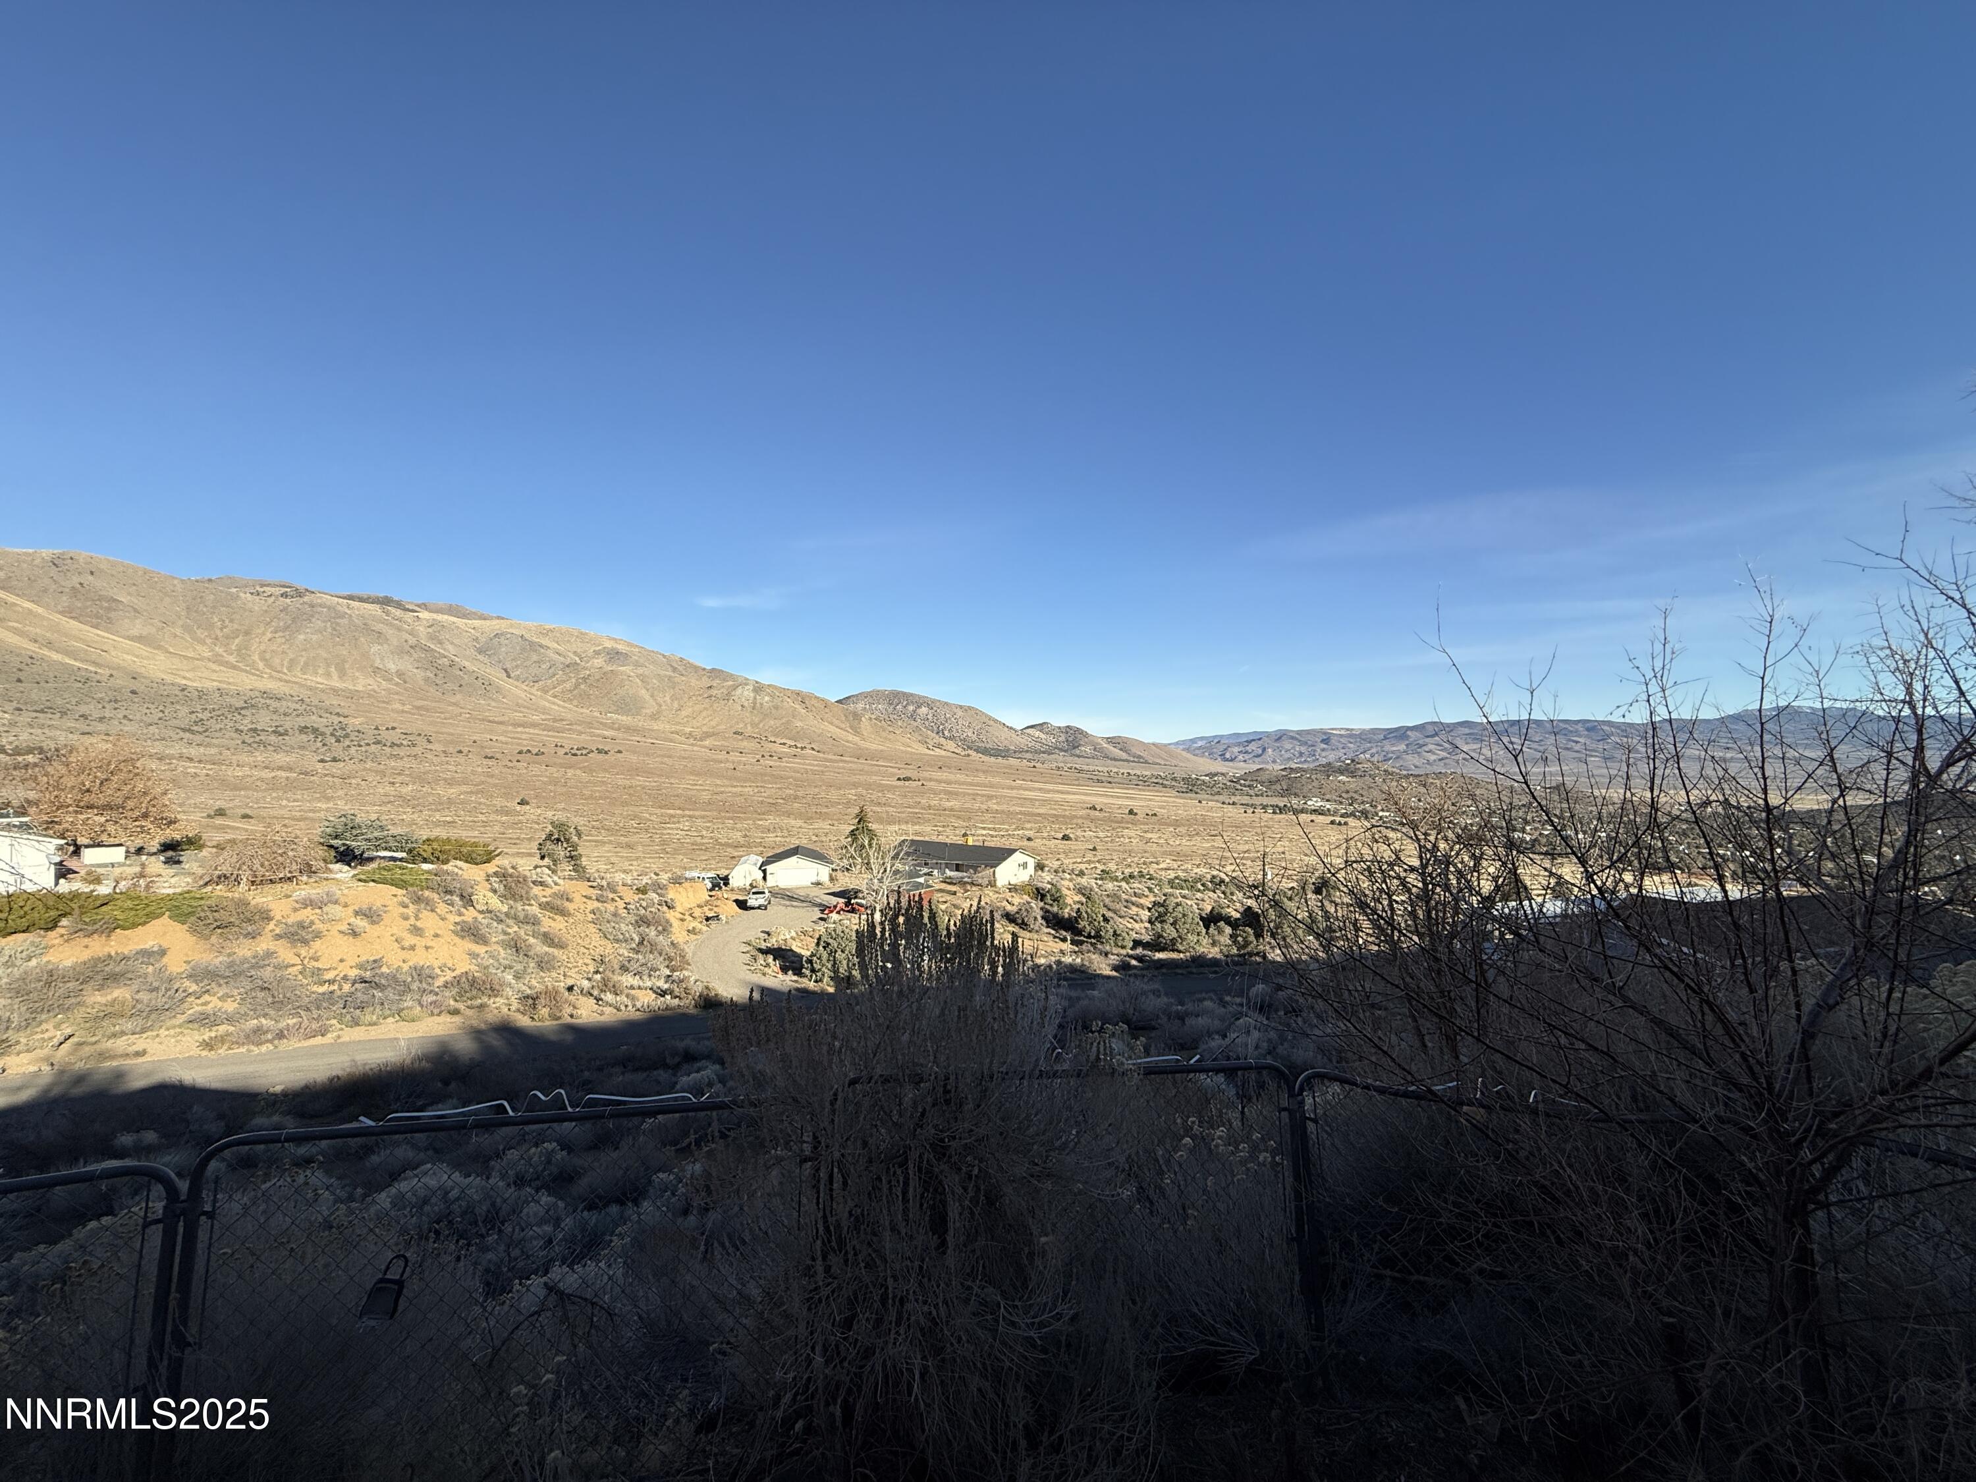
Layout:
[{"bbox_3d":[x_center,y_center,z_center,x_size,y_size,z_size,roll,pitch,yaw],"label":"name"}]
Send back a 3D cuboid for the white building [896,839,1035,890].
[{"bbox_3d":[-4.166,16.372,109.659,20.200,4.400,9.000,-1,-1,37],"label":"white building"}]

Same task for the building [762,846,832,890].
[{"bbox_3d":[-24.717,16.287,104.499,9.100,4.050,9.800,0,-1,-13],"label":"building"}]

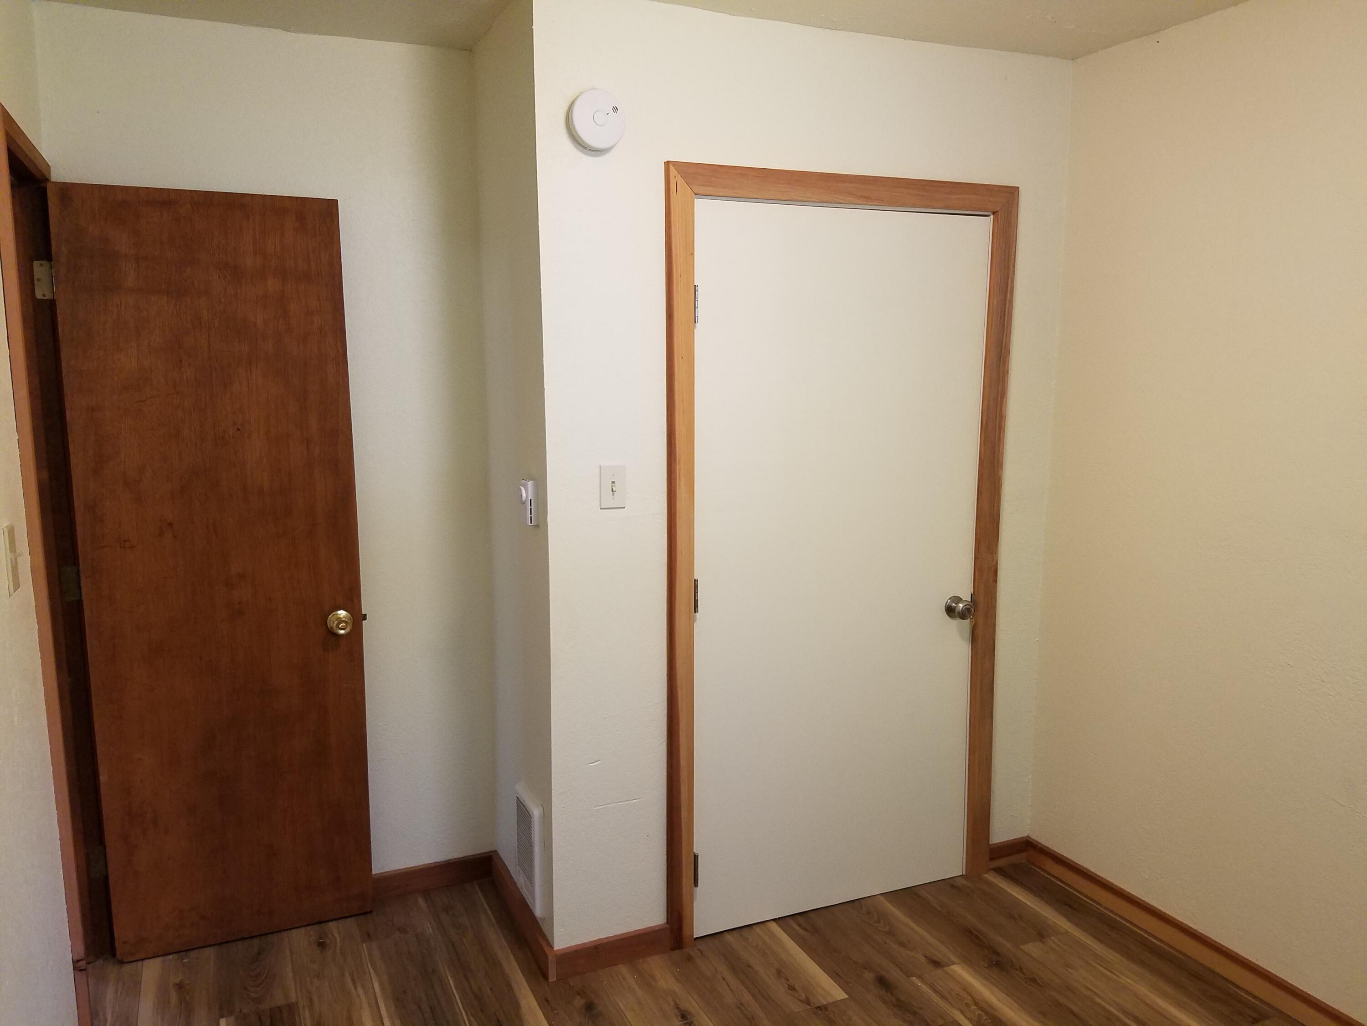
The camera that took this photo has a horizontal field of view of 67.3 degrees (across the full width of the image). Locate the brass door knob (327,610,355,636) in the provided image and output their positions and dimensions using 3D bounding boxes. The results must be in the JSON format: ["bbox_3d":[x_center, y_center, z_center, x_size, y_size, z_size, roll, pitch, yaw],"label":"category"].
[{"bbox_3d":[-0.956,0.310,2.861,0.067,0.067,0.058,-3,9,-21],"label":"brass door knob"}]

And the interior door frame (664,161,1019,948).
[{"bbox_3d":[0.472,0.137,2.941,1.121,2.122,0.022,-4,9,-24],"label":"interior door frame"}]

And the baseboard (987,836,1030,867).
[{"bbox_3d":[1.062,1.111,3.358,0.168,0.073,0.016,-4,9,-24],"label":"baseboard"}]

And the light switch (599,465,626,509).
[{"bbox_3d":[-0.177,-0.064,2.619,0.070,0.115,0.016,-4,9,-24],"label":"light switch"}]

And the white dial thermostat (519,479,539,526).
[{"bbox_3d":[-0.406,-0.029,2.667,0.038,0.115,0.070,-4,9,-24],"label":"white dial thermostat"}]

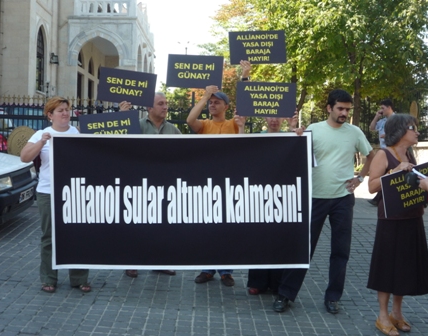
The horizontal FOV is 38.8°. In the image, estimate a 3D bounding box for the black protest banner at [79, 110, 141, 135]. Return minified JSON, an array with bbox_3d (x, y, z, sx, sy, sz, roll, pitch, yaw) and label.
[{"bbox_3d":[-0.841,-0.304,4.940,0.487,0.282,0.020,-5,4,0],"label":"black protest banner"}]

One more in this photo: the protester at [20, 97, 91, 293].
[{"bbox_3d":[-1.351,0.220,5.186,0.538,1.631,0.400,-1,6,-14],"label":"protester"}]

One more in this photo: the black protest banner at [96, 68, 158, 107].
[{"bbox_3d":[-0.749,-0.697,5.270,0.487,0.282,0.020,7,4,0],"label":"black protest banner"}]

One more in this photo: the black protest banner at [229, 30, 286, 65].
[{"bbox_3d":[0.383,-1.048,5.300,0.487,0.282,0.020,-2,4,0],"label":"black protest banner"}]

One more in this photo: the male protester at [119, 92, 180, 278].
[{"bbox_3d":[-0.599,0.151,5.653,0.503,1.693,0.420,-1,6,-17],"label":"male protester"}]

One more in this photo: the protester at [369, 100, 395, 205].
[{"bbox_3d":[2.828,-0.277,10.238,0.420,1.742,0.460,-2,6,-25],"label":"protester"}]

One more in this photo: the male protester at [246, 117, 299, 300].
[{"bbox_3d":[0.472,0.244,5.176,0.530,1.620,0.420,1,5,0],"label":"male protester"}]

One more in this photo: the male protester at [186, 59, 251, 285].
[{"bbox_3d":[0.022,0.050,5.407,0.523,1.953,0.450,1,6,9],"label":"male protester"}]

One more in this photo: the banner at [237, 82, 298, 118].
[{"bbox_3d":[0.432,-0.562,5.030,0.487,0.282,0.020,1,4,0],"label":"banner"}]

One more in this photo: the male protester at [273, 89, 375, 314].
[{"bbox_3d":[0.844,0.248,4.729,0.688,1.704,0.450,0,5,-7],"label":"male protester"}]

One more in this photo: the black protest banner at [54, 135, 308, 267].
[{"bbox_3d":[-0.254,0.261,4.730,2.030,1.070,0.030,0,4,2],"label":"black protest banner"}]

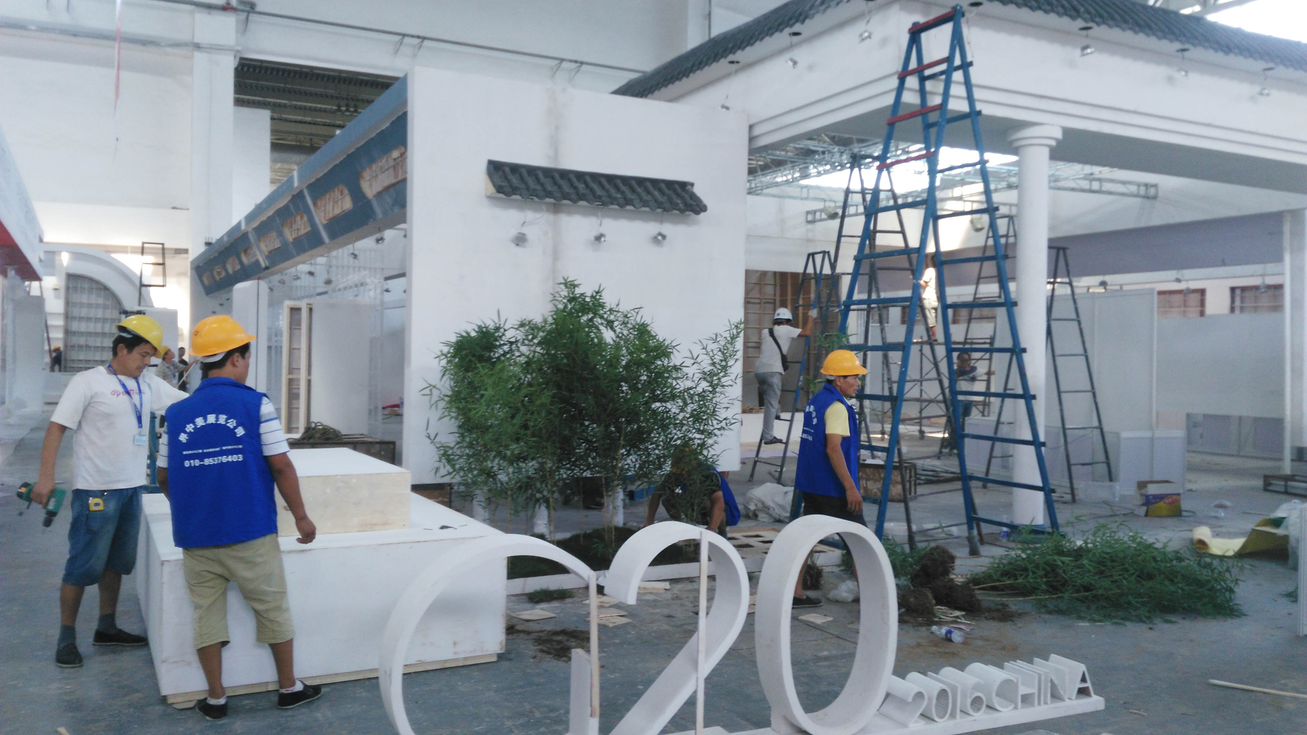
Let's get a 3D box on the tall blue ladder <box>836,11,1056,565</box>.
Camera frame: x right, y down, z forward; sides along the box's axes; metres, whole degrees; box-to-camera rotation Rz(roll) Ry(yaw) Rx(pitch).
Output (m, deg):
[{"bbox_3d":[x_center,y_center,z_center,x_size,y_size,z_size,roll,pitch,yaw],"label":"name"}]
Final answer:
[{"bbox_3d":[2.098,-0.522,7.058,2.280,4.200,0.880,1,0,-35],"label":"tall blue ladder"}]

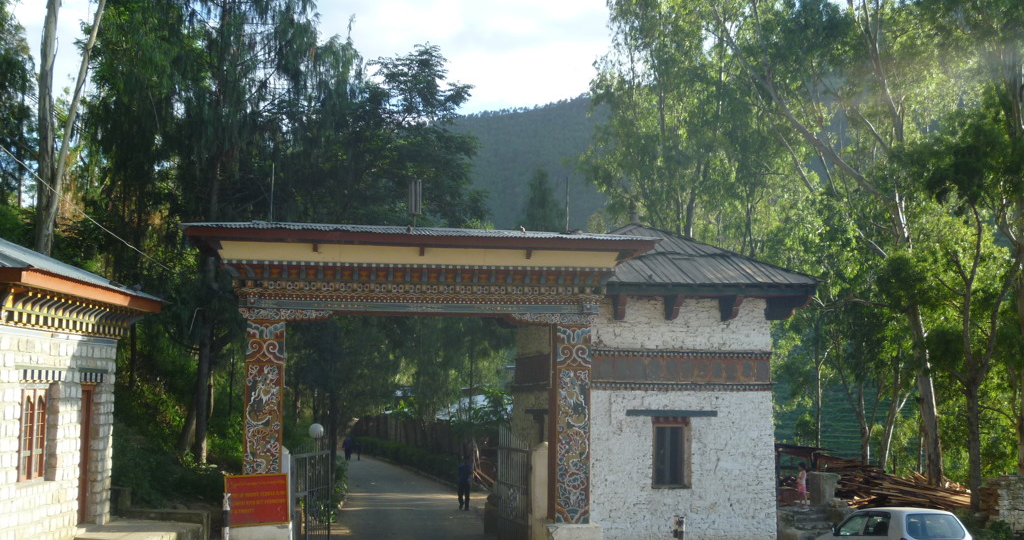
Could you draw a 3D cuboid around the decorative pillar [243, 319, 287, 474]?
[{"bbox_3d":[-4.778,2.922,20.128,0.680,3.880,0.680,1,-7,-7],"label":"decorative pillar"}]

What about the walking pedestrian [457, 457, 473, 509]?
[{"bbox_3d":[-1.470,6.680,32.386,0.500,1.680,0.360,1,-7,-6],"label":"walking pedestrian"}]

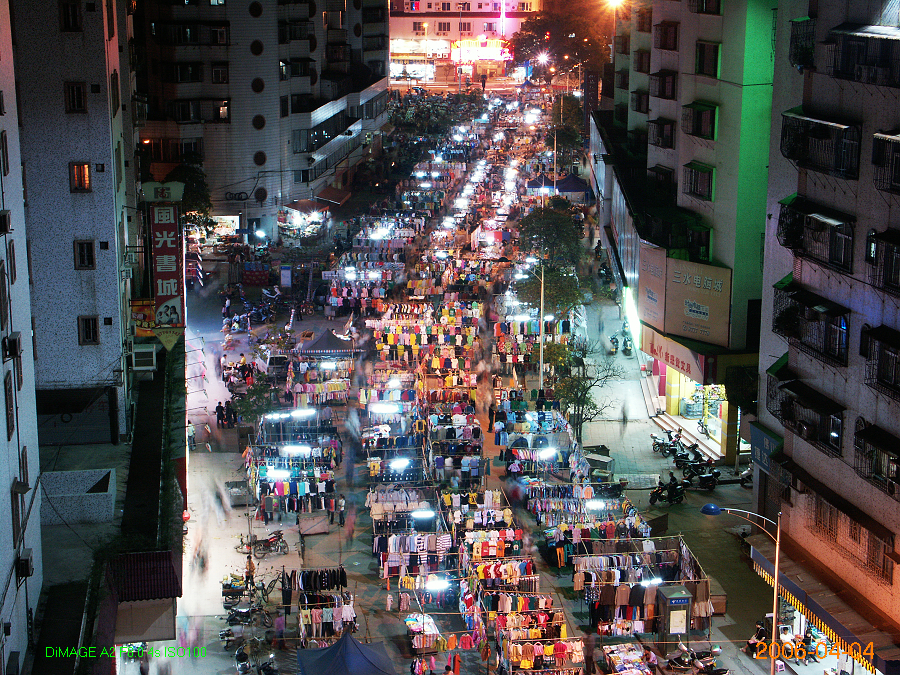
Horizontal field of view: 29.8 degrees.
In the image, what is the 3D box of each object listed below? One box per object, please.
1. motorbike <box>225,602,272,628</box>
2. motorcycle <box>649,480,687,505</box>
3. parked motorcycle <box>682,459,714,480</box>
[{"bbox_3d":[-8.285,11.412,69.890,1.930,1.070,0.730,2,14,9],"label":"motorbike"},{"bbox_3d":[10.920,7.804,84.704,1.880,1.120,0.720,-2,14,-7],"label":"motorcycle"},{"bbox_3d":[13.187,6.732,89.184,1.920,1.080,0.730,-7,16,-28],"label":"parked motorcycle"}]

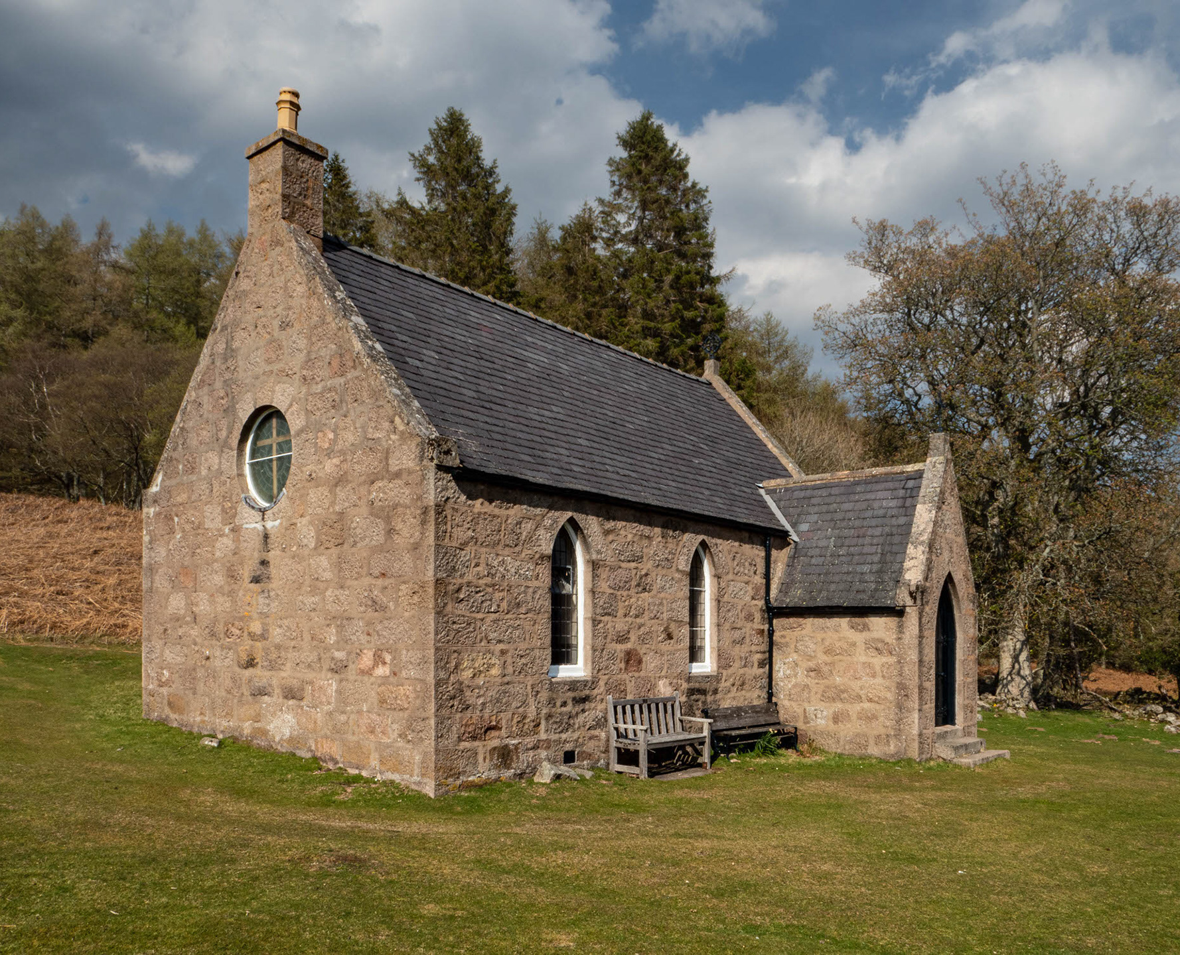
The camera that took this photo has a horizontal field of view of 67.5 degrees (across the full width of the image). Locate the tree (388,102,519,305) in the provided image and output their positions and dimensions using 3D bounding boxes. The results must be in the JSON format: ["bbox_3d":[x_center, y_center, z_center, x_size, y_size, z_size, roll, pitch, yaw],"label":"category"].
[{"bbox_3d":[-5.845,-6.187,38.000,6.000,19.500,6.000,0,-7,0],"label":"tree"}]

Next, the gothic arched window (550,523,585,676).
[{"bbox_3d":[-0.275,1.419,10.299,0.150,1.760,0.600,-6,-9,39],"label":"gothic arched window"}]

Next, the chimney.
[{"bbox_3d":[-3.705,-3.757,10.813,0.821,1.750,0.618,-6,-9,39],"label":"chimney"}]

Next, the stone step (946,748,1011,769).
[{"bbox_3d":[6.059,4.344,13.696,0.360,0.120,2.011,-6,-9,39],"label":"stone step"}]

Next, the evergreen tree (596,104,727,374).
[{"bbox_3d":[3.104,-5.759,38.000,6.300,20.000,6.300,0,-7,0],"label":"evergreen tree"}]

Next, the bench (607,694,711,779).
[{"bbox_3d":[0.888,3.112,10.767,0.540,0.880,1.489,-6,-9,39],"label":"bench"}]

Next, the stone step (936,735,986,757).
[{"bbox_3d":[5.704,4.153,13.661,0.340,0.180,1.505,-6,-9,39],"label":"stone step"}]

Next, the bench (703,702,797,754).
[{"bbox_3d":[2.346,3.533,12.551,0.440,0.700,2.001,-6,-9,39],"label":"bench"}]

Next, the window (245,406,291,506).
[{"bbox_3d":[-3.854,-0.230,10.716,1.060,1.120,0.100,-6,-9,39],"label":"window"}]

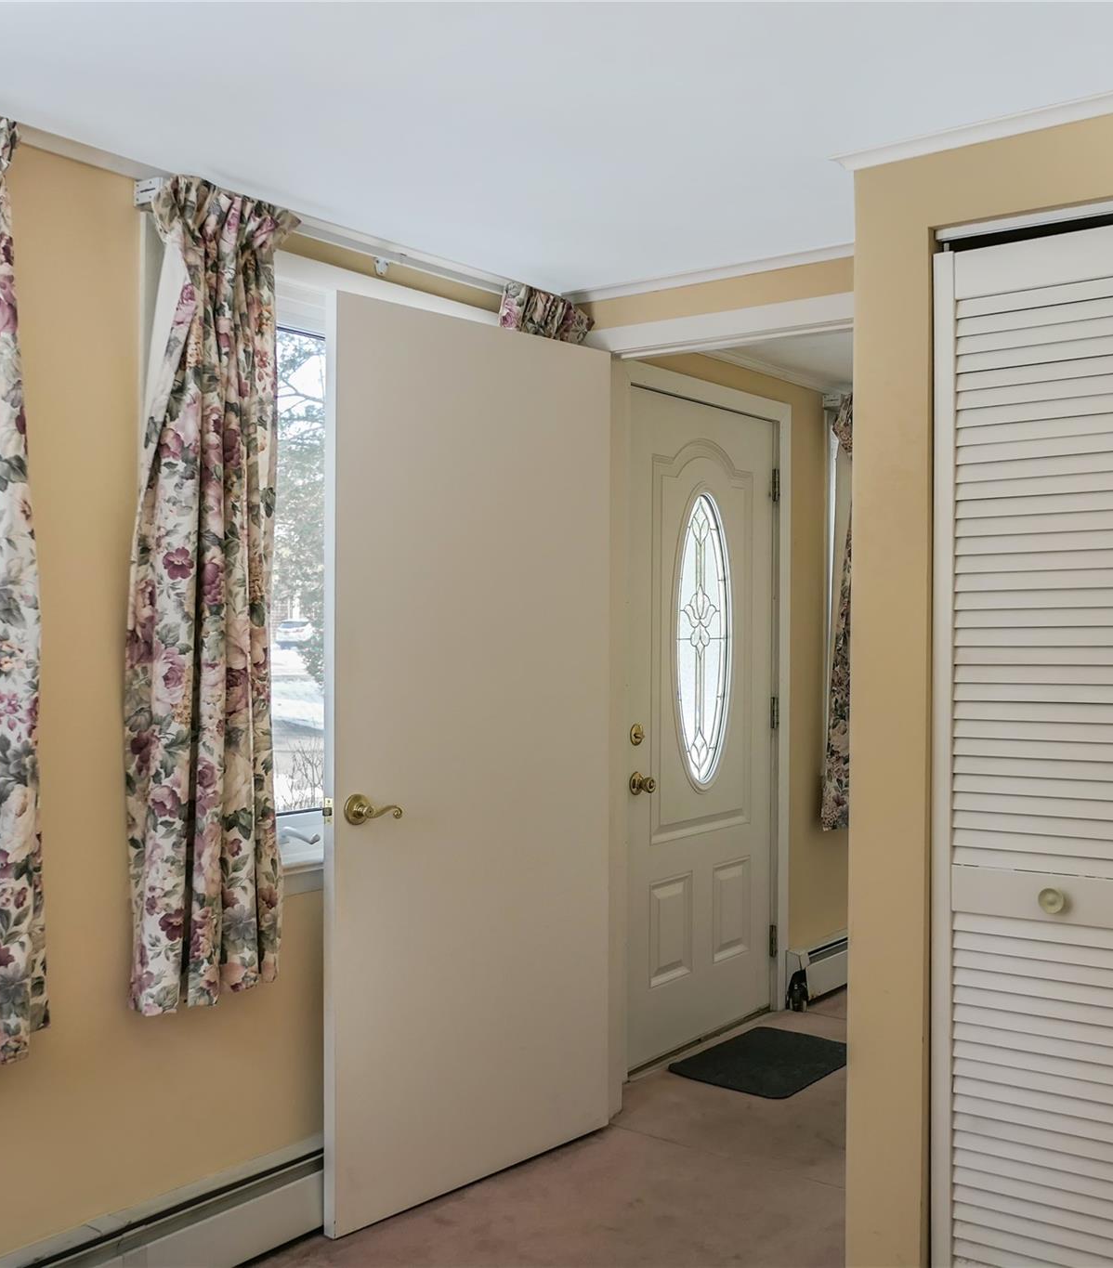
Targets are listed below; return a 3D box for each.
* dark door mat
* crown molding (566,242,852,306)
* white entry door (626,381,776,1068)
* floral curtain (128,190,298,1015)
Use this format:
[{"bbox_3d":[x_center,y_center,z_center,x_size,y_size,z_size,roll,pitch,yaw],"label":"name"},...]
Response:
[{"bbox_3d":[0.661,1.332,3.960,0.409,0.010,0.589,0,0,38],"label":"dark door mat"},{"bbox_3d":[0.414,-0.909,3.177,0.981,0.034,0.041,0,0,38],"label":"crown molding"},{"bbox_3d":[0.464,0.286,4.161,0.046,2.075,0.899,0,0,38],"label":"white entry door"},{"bbox_3d":[-0.673,-0.077,2.513,0.138,1.588,0.365,0,0,38],"label":"floral curtain"}]

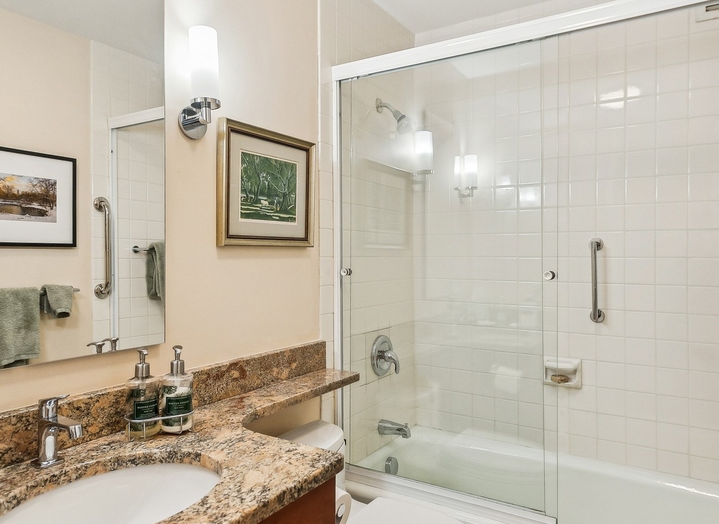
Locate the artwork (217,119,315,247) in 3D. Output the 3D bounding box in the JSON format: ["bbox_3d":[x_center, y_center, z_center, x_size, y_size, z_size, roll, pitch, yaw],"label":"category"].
[{"bbox_3d":[-0.290,-0.235,1.667,0.036,0.371,0.428,0,0,32],"label":"artwork"}]

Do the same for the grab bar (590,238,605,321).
[{"bbox_3d":[0.986,0.078,2.124,0.058,0.355,0.066,0,0,32],"label":"grab bar"}]

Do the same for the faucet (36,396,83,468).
[{"bbox_3d":[-0.601,0.333,1.017,0.133,0.150,0.050,0,0,32],"label":"faucet"}]

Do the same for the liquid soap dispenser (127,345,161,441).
[{"bbox_3d":[-0.515,0.303,1.203,0.073,0.200,0.076,0,0,-41],"label":"liquid soap dispenser"}]

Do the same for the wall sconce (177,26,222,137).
[{"bbox_3d":[-0.423,-0.482,1.388,0.108,0.290,0.095,0,0,32],"label":"wall sconce"}]

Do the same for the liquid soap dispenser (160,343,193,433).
[{"bbox_3d":[-0.446,0.303,1.240,0.073,0.200,0.076,0,0,-26],"label":"liquid soap dispenser"}]

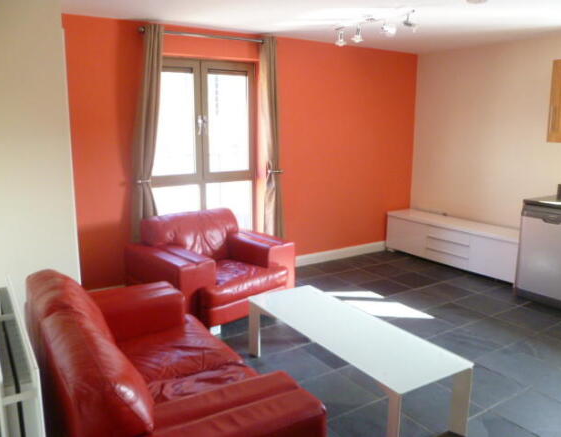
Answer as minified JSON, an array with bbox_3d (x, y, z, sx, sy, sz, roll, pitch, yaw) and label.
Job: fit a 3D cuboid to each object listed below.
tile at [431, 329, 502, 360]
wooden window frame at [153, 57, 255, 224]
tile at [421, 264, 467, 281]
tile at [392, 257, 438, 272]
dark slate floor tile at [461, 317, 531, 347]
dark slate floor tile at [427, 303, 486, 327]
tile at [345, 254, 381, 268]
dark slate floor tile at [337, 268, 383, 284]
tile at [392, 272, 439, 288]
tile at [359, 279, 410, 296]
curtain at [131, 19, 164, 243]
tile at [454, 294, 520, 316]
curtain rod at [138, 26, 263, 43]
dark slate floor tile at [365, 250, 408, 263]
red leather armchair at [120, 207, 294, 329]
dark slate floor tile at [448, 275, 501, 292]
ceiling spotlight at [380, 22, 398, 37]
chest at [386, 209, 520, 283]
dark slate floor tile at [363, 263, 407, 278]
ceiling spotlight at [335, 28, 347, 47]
[{"bbox_3d":[1.342,0.909,3.437,0.392,0.012,0.392,-7,12,-31],"label":"tile"},{"bbox_3d":[-0.784,-0.545,4.744,1.200,2.015,0.080,-7,12,-31],"label":"wooden window frame"},{"bbox_3d":[1.677,0.586,4.971,0.400,0.013,0.400,-7,13,-31],"label":"tile"},{"bbox_3d":[1.466,0.524,5.307,0.400,0.013,0.400,-7,13,-31],"label":"tile"},{"bbox_3d":[1.654,0.865,3.610,0.399,0.012,0.399,-7,13,-31],"label":"dark slate floor tile"},{"bbox_3d":[1.445,0.802,3.944,0.399,0.012,0.399,-7,13,-31],"label":"dark slate floor tile"},{"bbox_3d":[0.947,0.509,5.483,0.399,0.012,0.399,-7,13,-31],"label":"tile"},{"bbox_3d":[0.833,0.616,5.005,0.392,0.012,0.392,-7,12,-31],"label":"dark slate floor tile"},{"bbox_3d":[1.383,0.639,4.875,0.392,0.012,0.392,-7,12,-31],"label":"tile"},{"bbox_3d":[0.988,0.668,4.553,0.400,0.013,0.400,-7,13,-31],"label":"tile"},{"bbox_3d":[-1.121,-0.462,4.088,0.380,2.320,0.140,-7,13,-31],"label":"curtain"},{"bbox_3d":[1.811,0.767,4.187,0.392,0.012,0.392,-7,12,-31],"label":"tile"},{"bbox_3d":[-0.636,-1.639,4.252,1.289,0.050,0.050,-7,13,-31],"label":"curtain rod"},{"bbox_3d":[1.292,0.471,5.770,0.392,0.012,0.392,-7,12,-31],"label":"dark slate floor tile"},{"bbox_3d":[-0.521,0.371,4.089,1.120,0.820,1.020,-9,14,-39],"label":"red leather armchair"},{"bbox_3d":[1.889,0.649,4.633,0.400,0.013,0.400,-7,13,-31],"label":"dark slate floor tile"},{"bbox_3d":[0.818,-1.431,3.570,0.120,0.090,0.090,24,21,27],"label":"ceiling spotlight"},{"bbox_3d":[2.015,0.289,5.365,0.410,0.490,1.800,-7,12,-31],"label":"chest"},{"bbox_3d":[1.122,0.565,5.098,0.400,0.013,0.400,-7,13,-31],"label":"dark slate floor tile"},{"bbox_3d":[0.532,-1.577,4.138,0.100,0.140,0.100,-7,12,-31],"label":"ceiling spotlight"}]

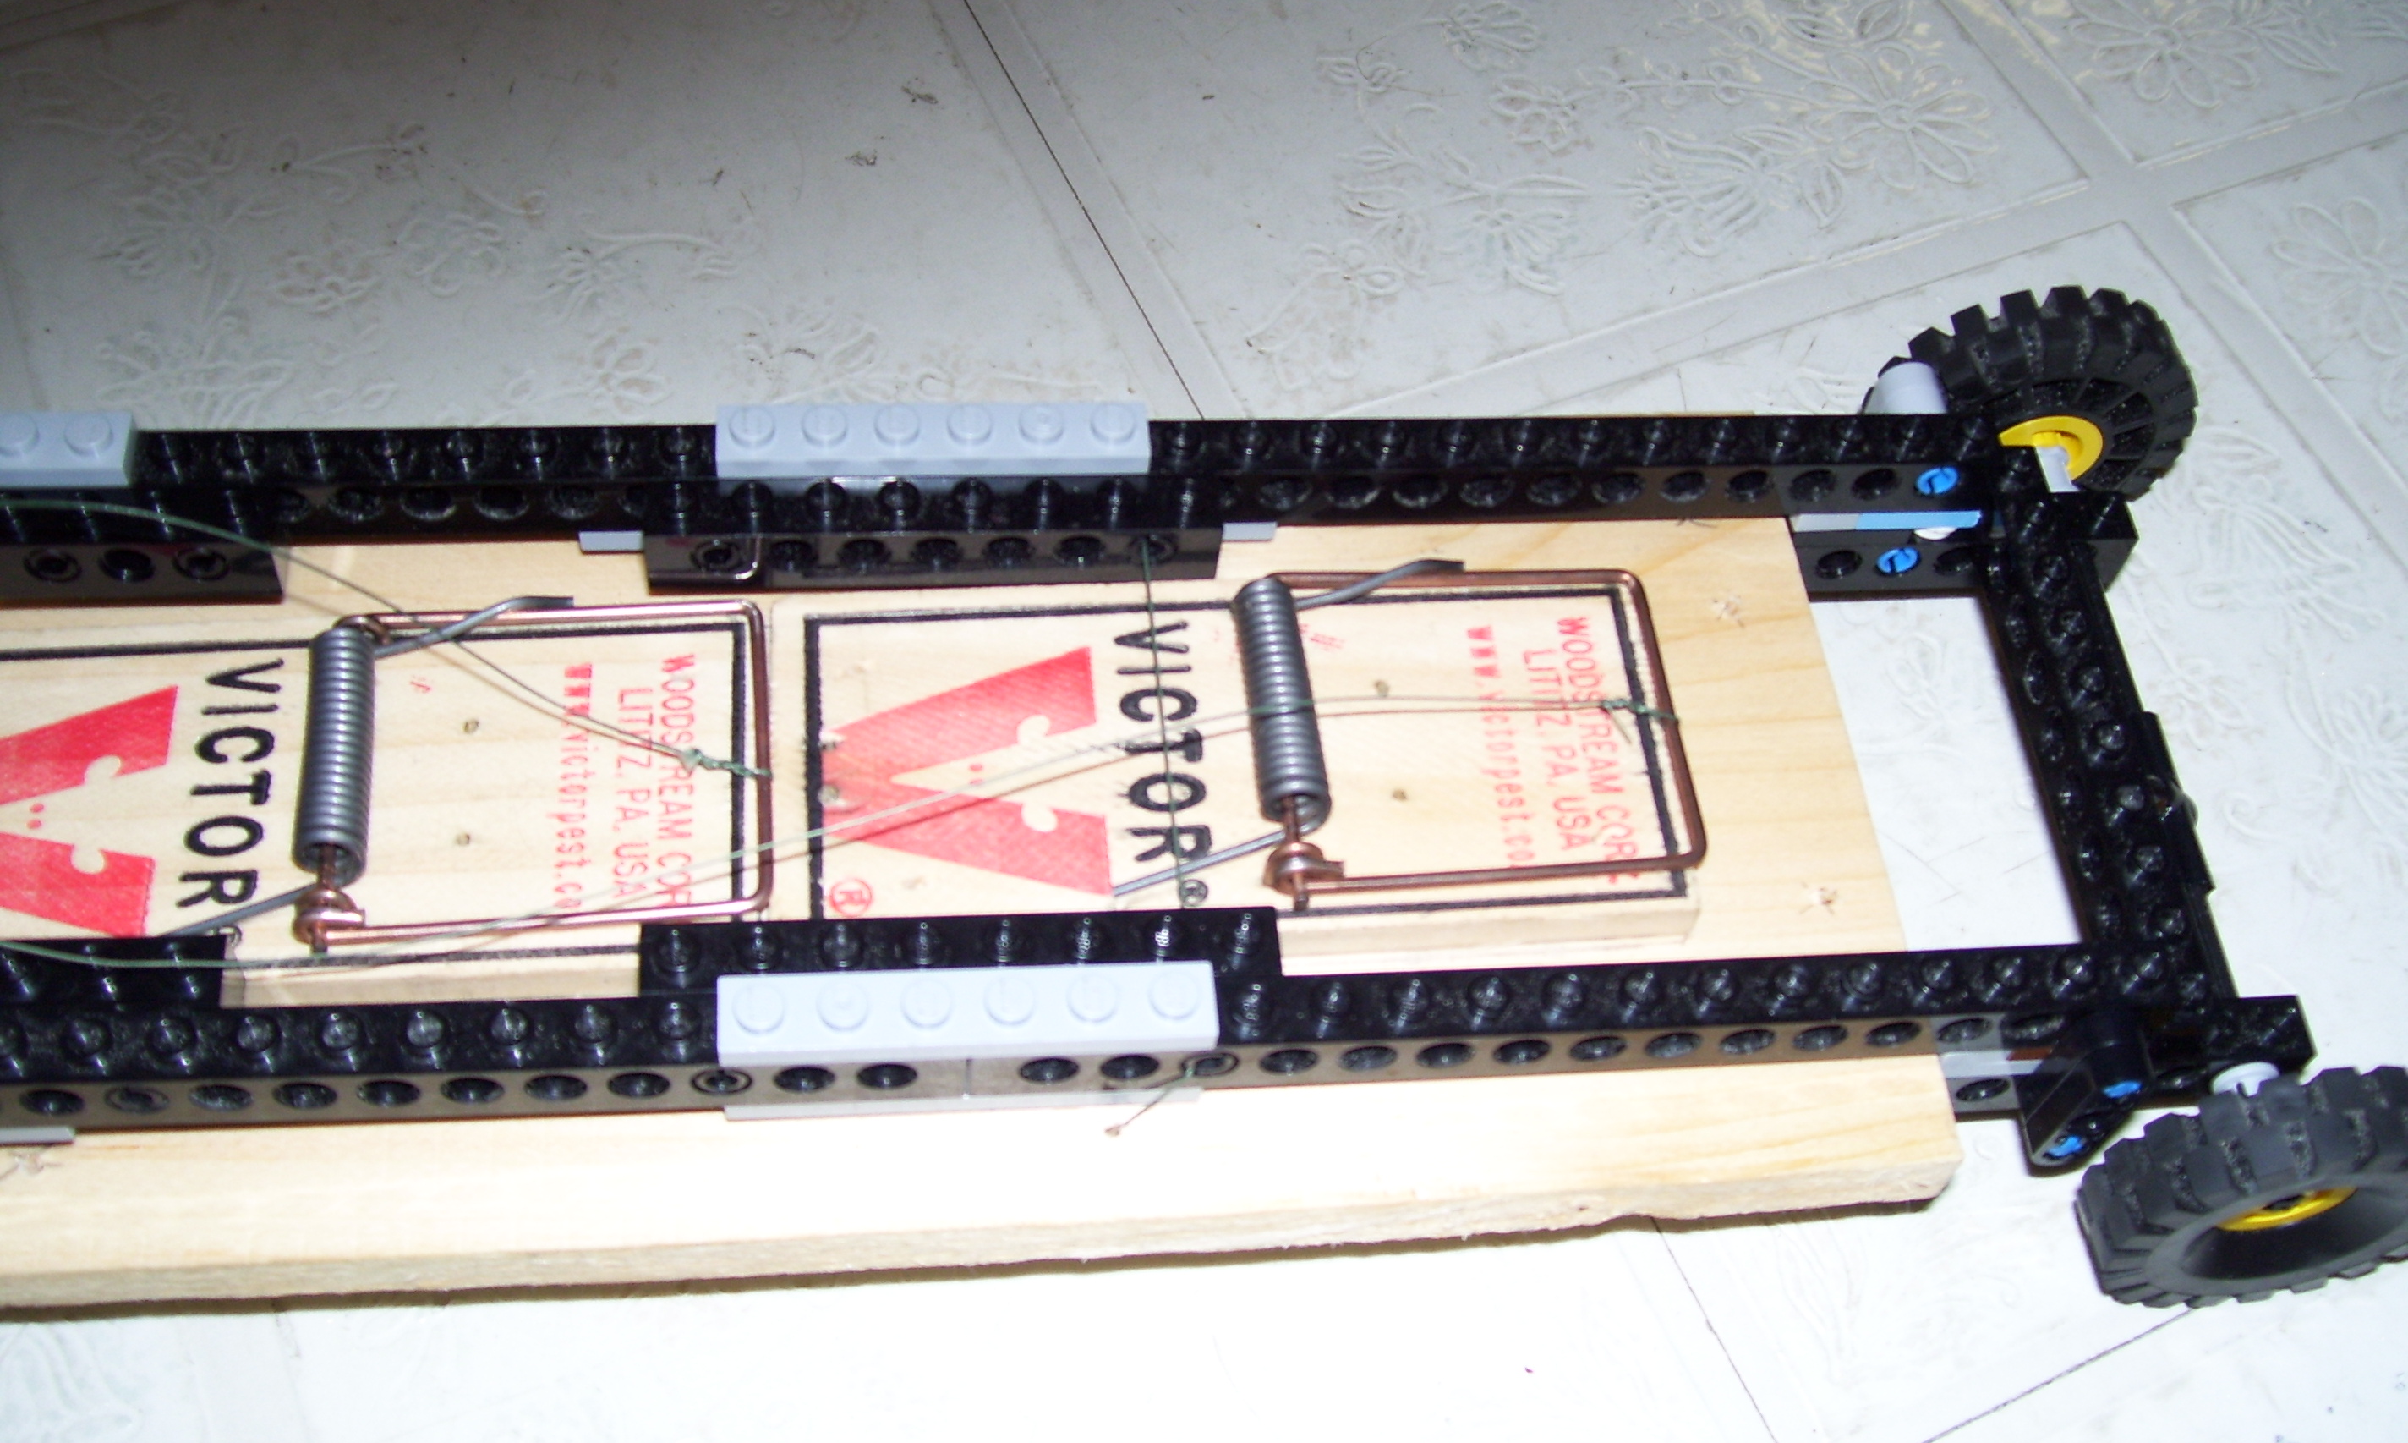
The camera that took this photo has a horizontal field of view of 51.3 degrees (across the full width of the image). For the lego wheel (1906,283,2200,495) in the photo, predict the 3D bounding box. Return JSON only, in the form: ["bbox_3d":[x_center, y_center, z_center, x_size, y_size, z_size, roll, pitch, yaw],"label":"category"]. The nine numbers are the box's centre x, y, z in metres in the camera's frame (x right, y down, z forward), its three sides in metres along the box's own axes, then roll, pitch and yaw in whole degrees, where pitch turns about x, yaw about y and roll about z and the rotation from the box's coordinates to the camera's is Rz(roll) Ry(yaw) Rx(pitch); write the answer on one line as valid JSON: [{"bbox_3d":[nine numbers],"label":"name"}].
[{"bbox_3d":[0.108,-0.039,0.331,0.043,0.043,0.013,-4,56,-6],"label":"lego wheel"}]

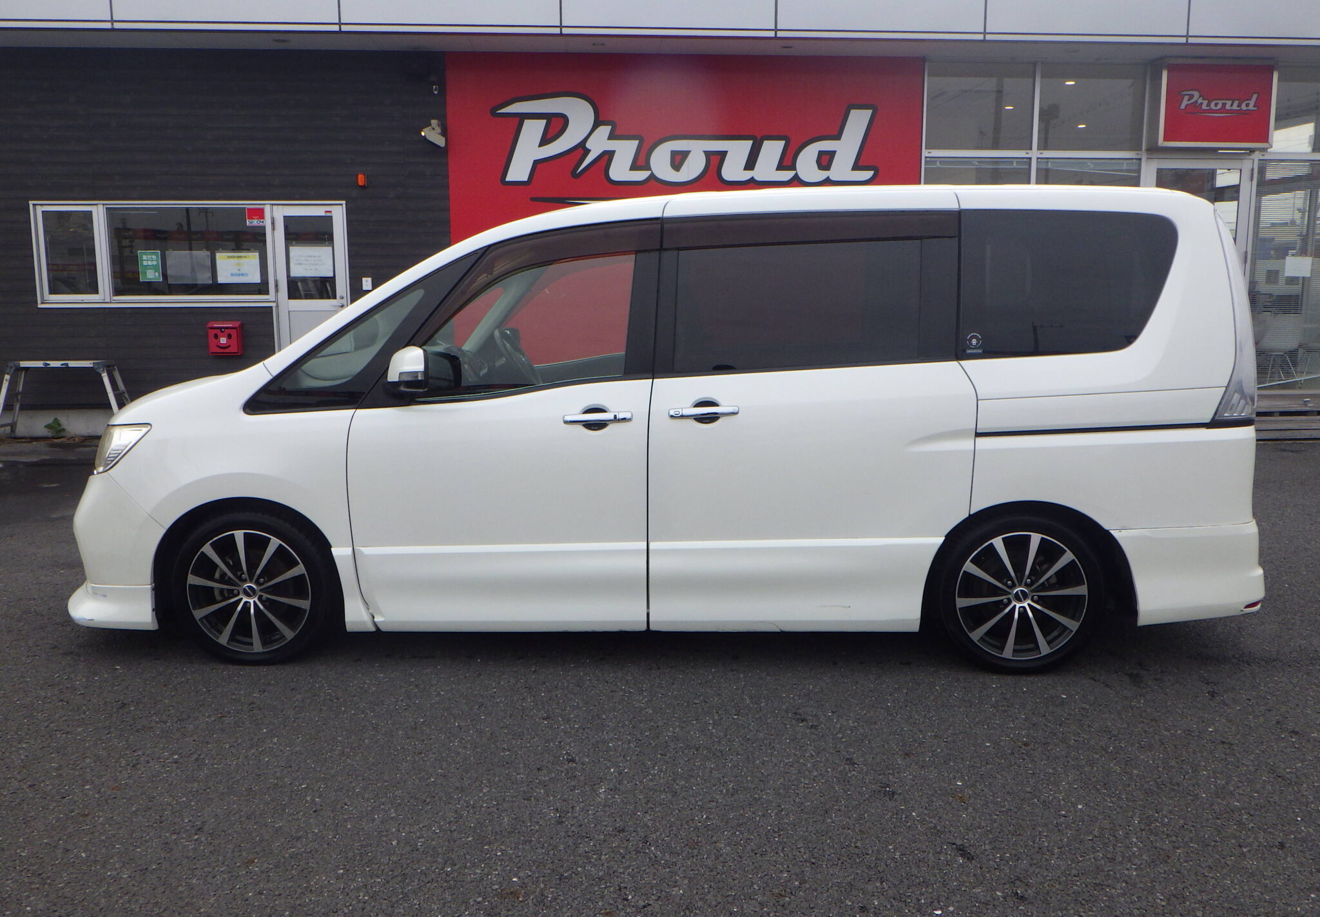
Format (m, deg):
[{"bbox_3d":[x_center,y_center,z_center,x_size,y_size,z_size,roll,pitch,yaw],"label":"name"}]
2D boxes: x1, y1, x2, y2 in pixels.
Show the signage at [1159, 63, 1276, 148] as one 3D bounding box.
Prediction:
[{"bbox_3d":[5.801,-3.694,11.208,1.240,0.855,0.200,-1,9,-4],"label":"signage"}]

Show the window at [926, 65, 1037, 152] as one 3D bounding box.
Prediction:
[{"bbox_3d":[3.313,-3.644,11.065,1.138,0.875,0.060,-1,9,-4],"label":"window"}]

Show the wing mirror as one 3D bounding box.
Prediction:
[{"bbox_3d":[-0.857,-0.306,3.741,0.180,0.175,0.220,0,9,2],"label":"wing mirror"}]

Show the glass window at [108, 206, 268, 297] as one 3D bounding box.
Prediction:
[{"bbox_3d":[-4.758,-2.087,10.783,1.550,0.887,0.060,-1,9,-4],"label":"glass window"}]

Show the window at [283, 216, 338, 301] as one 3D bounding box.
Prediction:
[{"bbox_3d":[-3.544,-2.041,10.809,0.496,0.848,0.060,-1,9,-4],"label":"window"}]

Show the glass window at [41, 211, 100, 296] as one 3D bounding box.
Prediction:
[{"bbox_3d":[-5.914,-2.060,10.707,0.506,0.848,0.060,-1,9,-4],"label":"glass window"}]

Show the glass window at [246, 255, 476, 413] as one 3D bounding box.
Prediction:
[{"bbox_3d":[-1.107,-0.462,3.954,0.845,0.585,0.090,1,-4,10],"label":"glass window"}]

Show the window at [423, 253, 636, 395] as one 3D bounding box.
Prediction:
[{"bbox_3d":[-0.486,-0.479,3.873,0.810,0.530,0.100,0,9,2],"label":"window"}]

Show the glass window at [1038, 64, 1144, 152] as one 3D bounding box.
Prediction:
[{"bbox_3d":[4.574,-3.715,11.313,1.154,0.890,0.060,-1,9,-4],"label":"glass window"}]

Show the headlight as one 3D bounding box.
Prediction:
[{"bbox_3d":[-2.082,-0.052,4.170,0.360,0.200,0.380,0,9,2],"label":"headlight"}]

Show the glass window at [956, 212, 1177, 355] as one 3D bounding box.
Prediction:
[{"bbox_3d":[1.459,-0.622,3.811,0.765,0.535,0.070,0,-3,2],"label":"glass window"}]

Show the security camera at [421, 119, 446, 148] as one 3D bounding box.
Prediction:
[{"bbox_3d":[-2.236,-3.203,10.546,0.150,0.270,0.250,8,12,44],"label":"security camera"}]

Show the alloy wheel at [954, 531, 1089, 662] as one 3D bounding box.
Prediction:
[{"bbox_3d":[1.323,0.493,3.970,0.478,0.478,0.180,0,9,2],"label":"alloy wheel"}]

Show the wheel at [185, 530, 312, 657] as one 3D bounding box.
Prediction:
[{"bbox_3d":[-1.543,0.487,4.104,0.472,0.472,0.180,0,9,3],"label":"wheel"}]

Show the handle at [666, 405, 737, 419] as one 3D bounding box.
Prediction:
[{"bbox_3d":[0.157,-0.165,3.827,0.252,0.042,0.052,-3,9,3],"label":"handle"}]

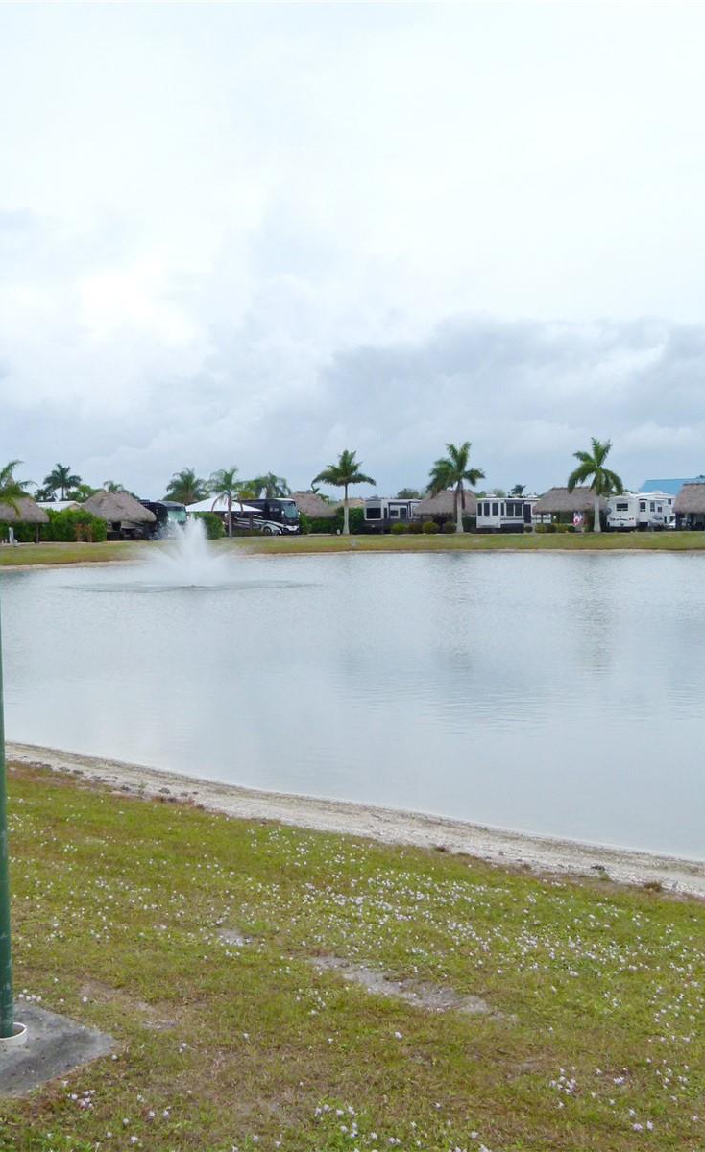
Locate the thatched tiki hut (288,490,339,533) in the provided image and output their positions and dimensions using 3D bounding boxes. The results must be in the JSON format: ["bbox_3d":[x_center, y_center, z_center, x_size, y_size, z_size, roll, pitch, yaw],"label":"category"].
[{"bbox_3d":[-4.795,-6.808,119.125,6.500,4.800,5.600,-1,3,-6],"label":"thatched tiki hut"}]

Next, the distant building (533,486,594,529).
[{"bbox_3d":[21.166,-6.662,109.000,6.500,4.200,5.200,2,5,22],"label":"distant building"}]

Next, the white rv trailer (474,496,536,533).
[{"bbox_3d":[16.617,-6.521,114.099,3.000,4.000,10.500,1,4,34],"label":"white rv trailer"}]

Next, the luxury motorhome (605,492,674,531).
[{"bbox_3d":[27.736,-6.366,107.026,2.550,3.750,10.000,3,6,36],"label":"luxury motorhome"}]

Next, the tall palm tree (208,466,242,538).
[{"bbox_3d":[-11.641,-6.786,102.000,3.200,6.600,3.200,0,5,0],"label":"tall palm tree"}]

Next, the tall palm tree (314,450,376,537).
[{"bbox_3d":[-0.675,-8.480,113.223,6.100,8.600,6.000,-1,3,0],"label":"tall palm tree"}]

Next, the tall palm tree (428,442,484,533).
[{"bbox_3d":[10.320,-8.700,109.000,5.400,8.900,5.400,-1,3,5],"label":"tall palm tree"}]

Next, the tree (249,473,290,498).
[{"bbox_3d":[-9.550,-8.260,127.000,4.900,7.240,4.900,-1,3,-4],"label":"tree"}]

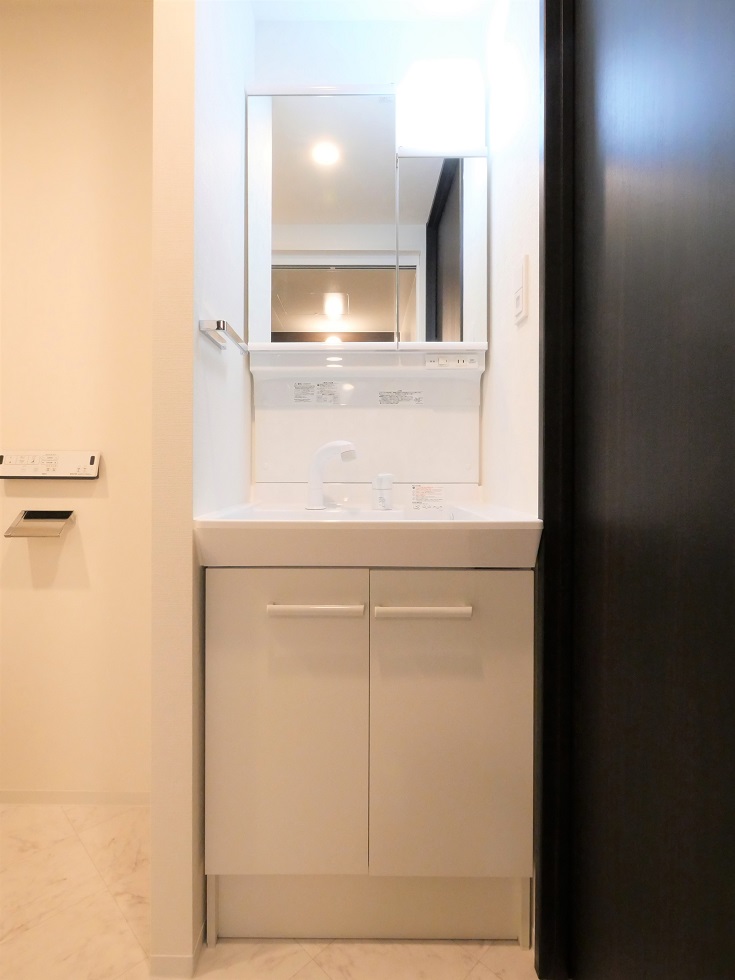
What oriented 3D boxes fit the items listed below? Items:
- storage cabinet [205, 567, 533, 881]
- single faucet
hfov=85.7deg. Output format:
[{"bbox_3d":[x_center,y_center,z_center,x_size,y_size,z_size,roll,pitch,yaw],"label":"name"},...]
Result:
[{"bbox_3d":[0.003,0.423,0.882,0.595,0.570,0.355,0,0,0],"label":"storage cabinet"},{"bbox_3d":[-0.083,-0.031,0.910,0.150,0.160,0.052,0,0,44],"label":"single faucet"}]

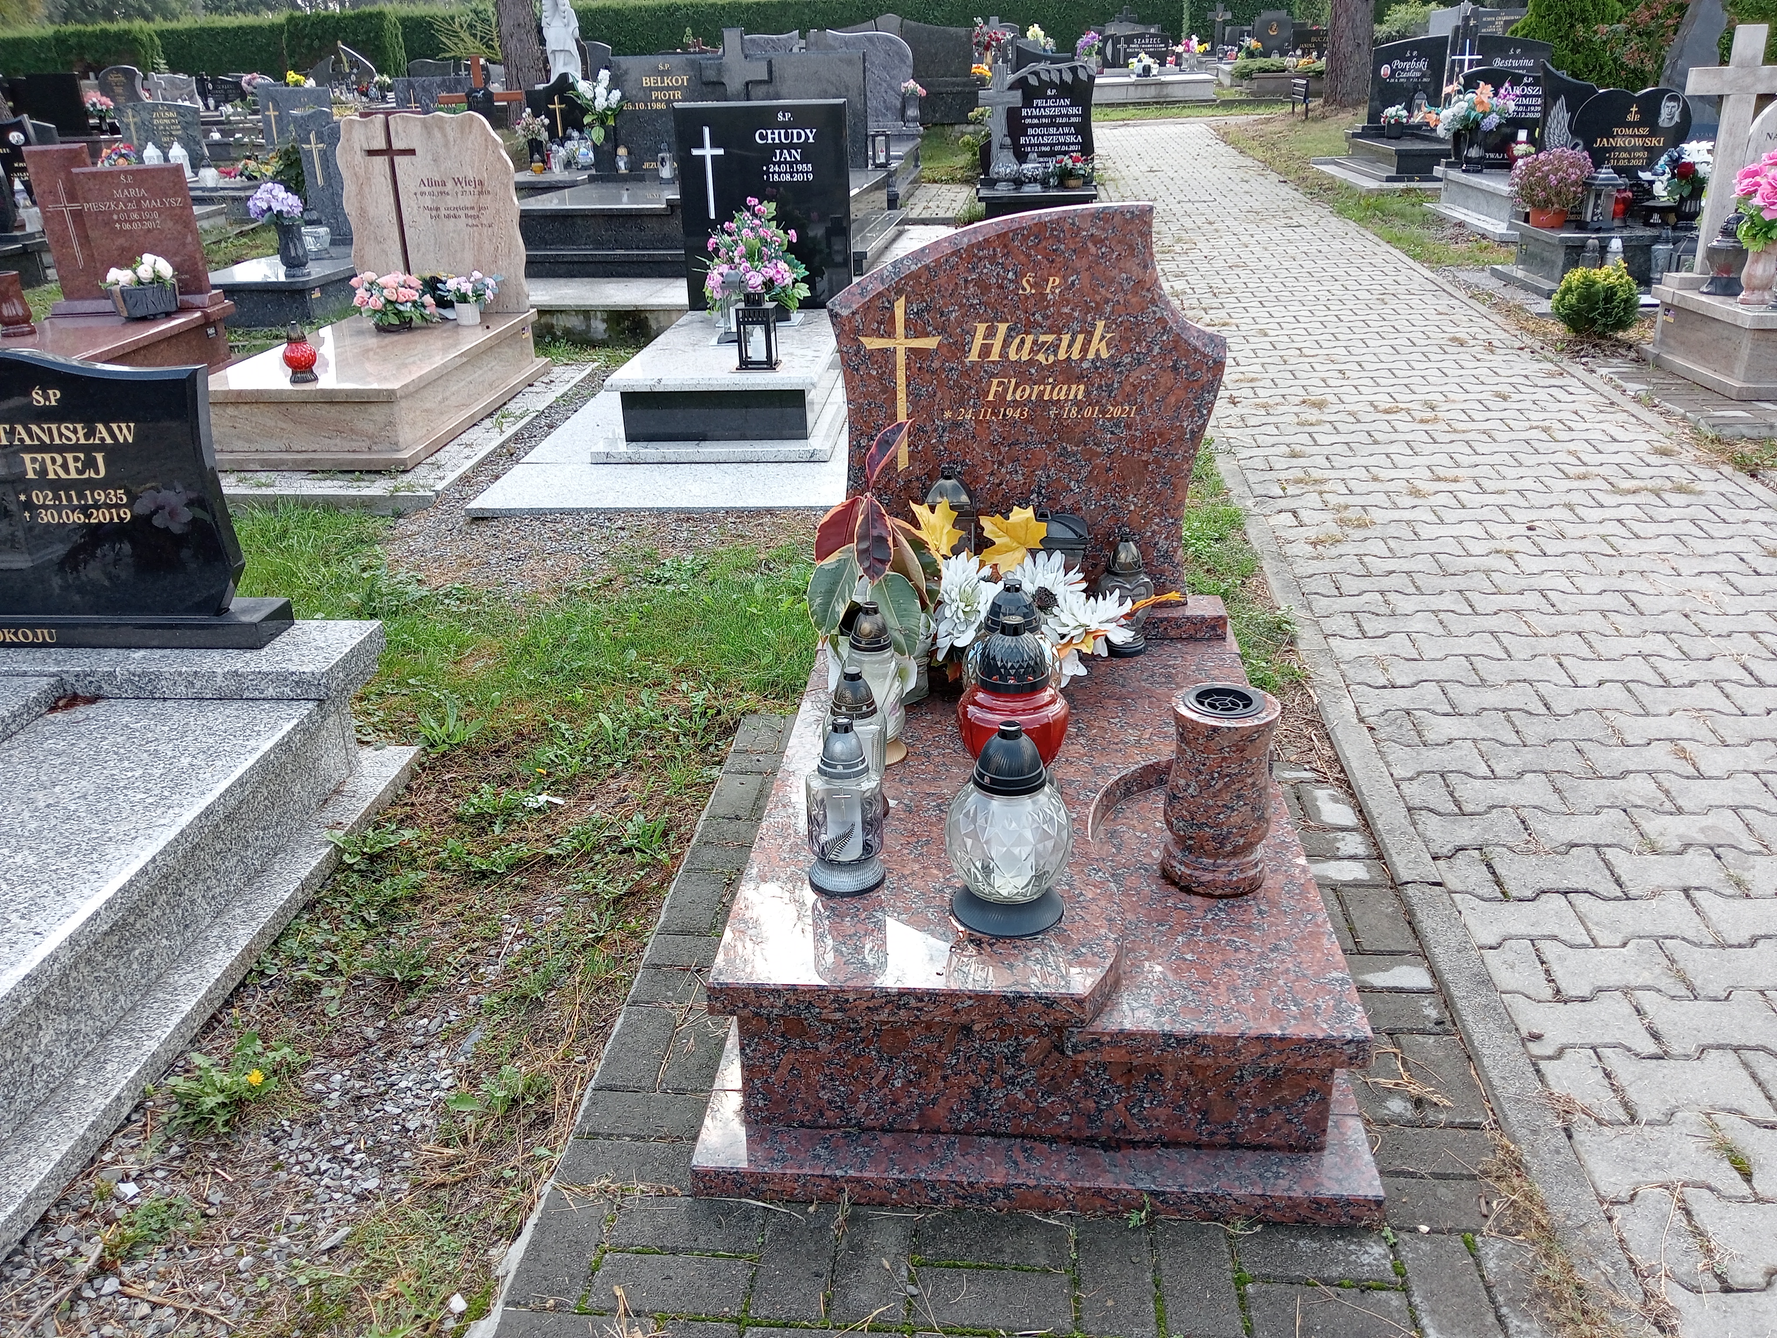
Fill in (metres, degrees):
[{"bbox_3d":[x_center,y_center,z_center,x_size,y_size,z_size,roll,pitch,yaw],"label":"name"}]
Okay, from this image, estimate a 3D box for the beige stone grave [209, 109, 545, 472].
[{"bbox_3d":[-2.183,-1.622,5.936,0.925,1.170,1.715,1,24,5],"label":"beige stone grave"}]

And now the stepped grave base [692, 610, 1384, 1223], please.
[{"bbox_3d":[0.246,0.276,2.482,0.902,0.315,1.442,1,24,5],"label":"stepped grave base"}]

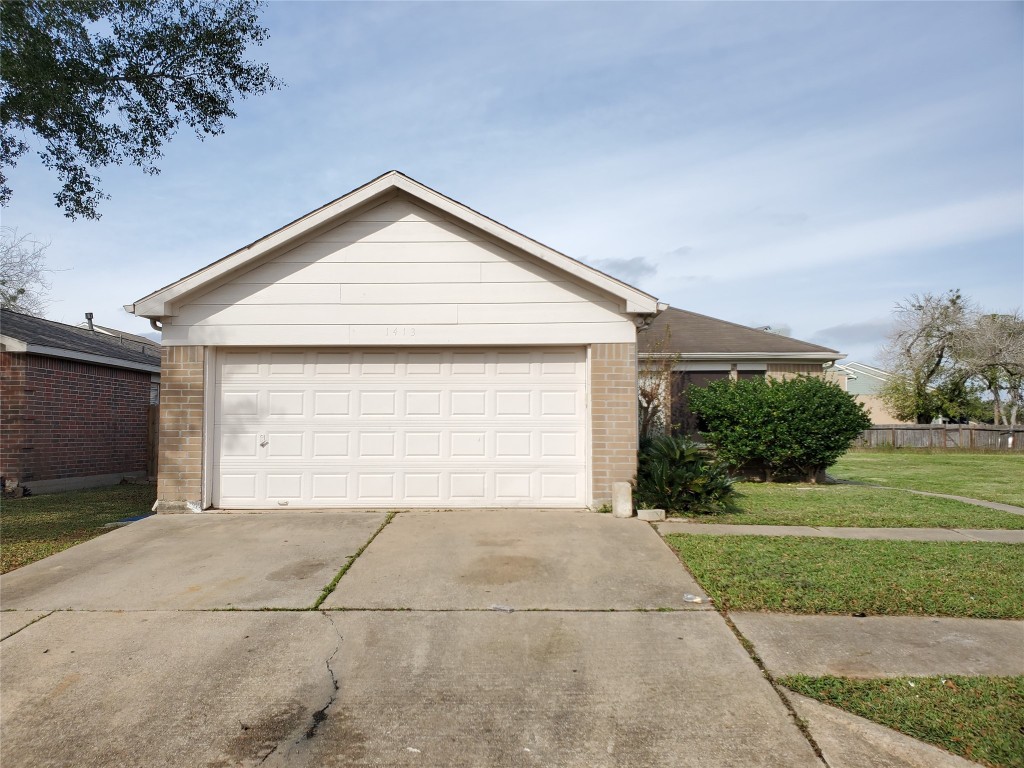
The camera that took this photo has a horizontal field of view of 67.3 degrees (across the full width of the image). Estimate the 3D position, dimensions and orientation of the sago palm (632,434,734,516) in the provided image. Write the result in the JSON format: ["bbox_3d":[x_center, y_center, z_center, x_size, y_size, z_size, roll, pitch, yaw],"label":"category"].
[{"bbox_3d":[2.339,1.183,10.400,1.320,1.020,1.320,0,-3,1],"label":"sago palm"}]

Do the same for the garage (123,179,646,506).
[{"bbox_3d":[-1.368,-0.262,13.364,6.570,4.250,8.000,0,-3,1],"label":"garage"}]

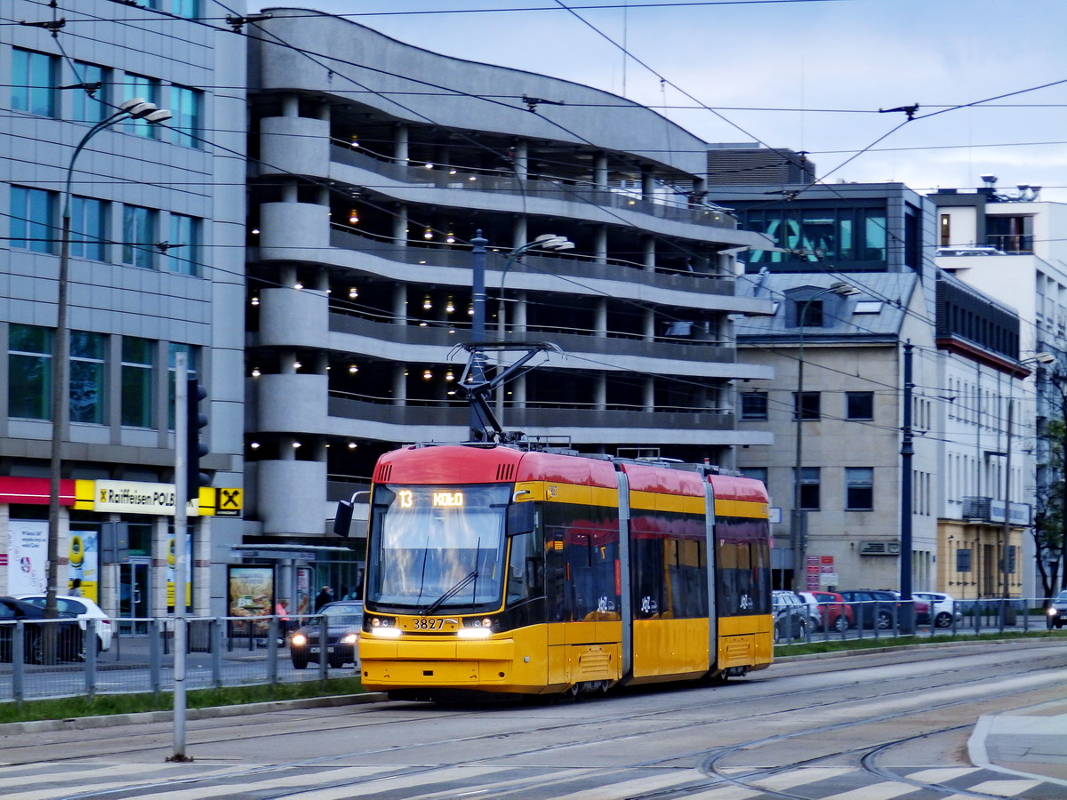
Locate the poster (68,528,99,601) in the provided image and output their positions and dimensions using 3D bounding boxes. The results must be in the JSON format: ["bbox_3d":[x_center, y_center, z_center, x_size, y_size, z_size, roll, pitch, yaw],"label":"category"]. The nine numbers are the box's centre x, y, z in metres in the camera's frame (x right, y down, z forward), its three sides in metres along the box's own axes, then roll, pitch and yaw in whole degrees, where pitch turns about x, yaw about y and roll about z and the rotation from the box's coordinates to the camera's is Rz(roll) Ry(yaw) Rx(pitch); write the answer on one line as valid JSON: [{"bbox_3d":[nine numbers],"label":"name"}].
[{"bbox_3d":[-11.738,4.385,104.409,0.060,1.950,1.450,-1,-3,25],"label":"poster"}]

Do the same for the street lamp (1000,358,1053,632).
[{"bbox_3d":[21.874,3.907,176.669,2.250,12.058,0.900,-1,-3,20],"label":"street lamp"}]

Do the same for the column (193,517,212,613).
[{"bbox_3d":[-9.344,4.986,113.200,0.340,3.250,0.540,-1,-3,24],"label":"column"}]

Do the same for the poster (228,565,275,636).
[{"bbox_3d":[-7.400,5.299,105.200,1.360,1.940,0.150,-1,-3,20],"label":"poster"}]

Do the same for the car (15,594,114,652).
[{"bbox_3d":[-11.956,5.199,92.000,4.200,1.443,1.770,1,-3,-23],"label":"car"}]

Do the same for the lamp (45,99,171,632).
[{"bbox_3d":[-9.075,-0.381,84.826,2.500,12.034,0.900,-1,-3,15],"label":"lamp"}]

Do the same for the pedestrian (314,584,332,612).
[{"bbox_3d":[-5.615,5.796,106.846,0.380,1.680,0.520,0,-3,5],"label":"pedestrian"}]

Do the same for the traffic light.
[{"bbox_3d":[-3.033,0.320,35.600,0.240,1.040,0.280,-2,-4,40],"label":"traffic light"}]

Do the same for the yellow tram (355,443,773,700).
[{"bbox_3d":[1.025,3.051,68.882,2.360,3.750,20.000,-1,-3,15],"label":"yellow tram"}]

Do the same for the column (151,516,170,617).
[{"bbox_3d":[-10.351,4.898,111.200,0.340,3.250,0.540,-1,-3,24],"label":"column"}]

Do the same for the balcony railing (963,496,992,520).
[{"bbox_3d":[21.857,5.346,197.000,1.200,1.130,1.800,0,-3,15],"label":"balcony railing"}]

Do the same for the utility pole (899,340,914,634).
[{"bbox_3d":[12.209,2.863,131.000,0.470,9.650,0.470,-1,-3,20],"label":"utility pole"}]

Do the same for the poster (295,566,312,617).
[{"bbox_3d":[-6.023,5.062,104.878,0.430,1.450,0.080,0,-3,10],"label":"poster"}]

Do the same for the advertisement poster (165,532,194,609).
[{"bbox_3d":[-9.943,4.834,112.300,0.050,2.080,1.400,-1,-3,24],"label":"advertisement poster"}]

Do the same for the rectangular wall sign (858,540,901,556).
[{"bbox_3d":[14.712,6.281,170.000,1.770,0.600,0.200,0,-3,14],"label":"rectangular wall sign"}]

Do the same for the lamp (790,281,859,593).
[{"bbox_3d":[10.248,2.012,140.718,2.250,12.414,0.900,-1,-3,20],"label":"lamp"}]

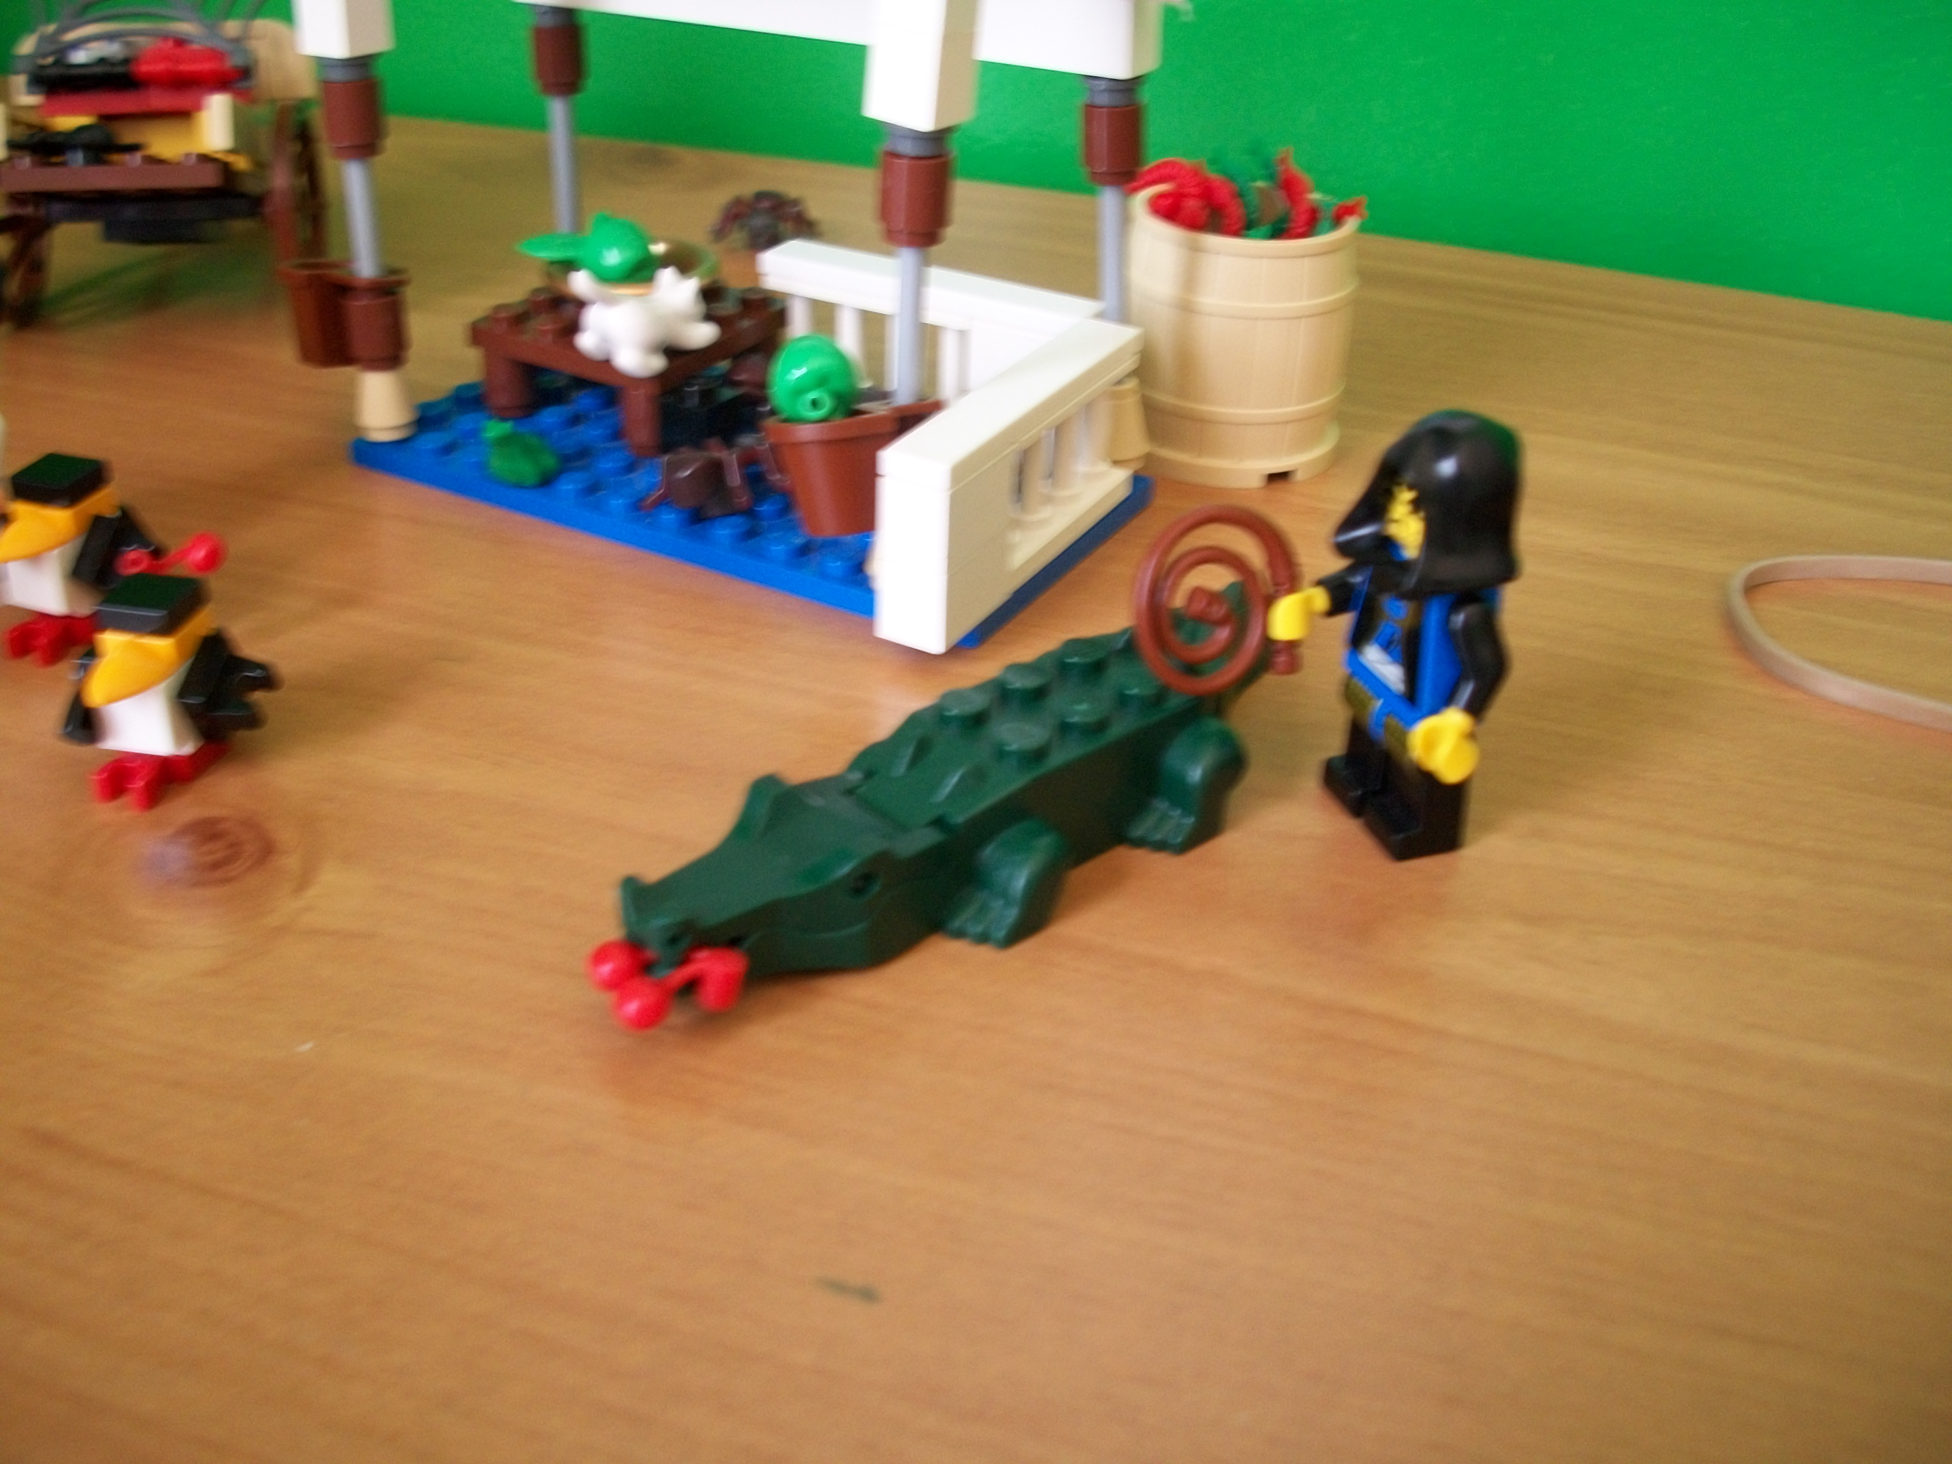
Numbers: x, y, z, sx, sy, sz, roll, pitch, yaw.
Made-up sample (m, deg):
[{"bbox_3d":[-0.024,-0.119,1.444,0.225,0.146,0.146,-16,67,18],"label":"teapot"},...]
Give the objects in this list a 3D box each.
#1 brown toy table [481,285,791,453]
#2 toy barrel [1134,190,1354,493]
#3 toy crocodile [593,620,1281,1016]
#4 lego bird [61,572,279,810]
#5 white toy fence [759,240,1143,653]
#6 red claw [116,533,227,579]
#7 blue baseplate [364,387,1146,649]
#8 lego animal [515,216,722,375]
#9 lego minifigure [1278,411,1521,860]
[{"bbox_3d":[-0.047,-0.053,0.276,0.032,0.015,0.032,18,35,24],"label":"brown toy table"},{"bbox_3d":[0.036,-0.056,0.273,0.032,0.034,0.032,1,32,-1],"label":"toy barrel"},{"bbox_3d":[0.000,0.005,0.189,0.083,0.017,0.026,-23,40,-35],"label":"toy crocodile"},{"bbox_3d":[-0.080,-0.004,0.197,0.024,0.020,0.015,11,33,14],"label":"lego bird"},{"bbox_3d":[-0.014,-0.039,0.247,0.056,0.023,0.056,18,35,24],"label":"white toy fence"},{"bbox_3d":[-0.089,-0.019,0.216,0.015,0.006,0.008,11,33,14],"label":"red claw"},{"bbox_3d":[-0.030,-0.036,0.264,0.096,0.005,0.048,18,35,24],"label":"blue baseplate"},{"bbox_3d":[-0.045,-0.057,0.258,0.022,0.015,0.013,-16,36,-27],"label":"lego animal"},{"bbox_3d":[0.042,-0.010,0.192,0.018,0.043,0.024,-9,33,-17],"label":"lego minifigure"}]

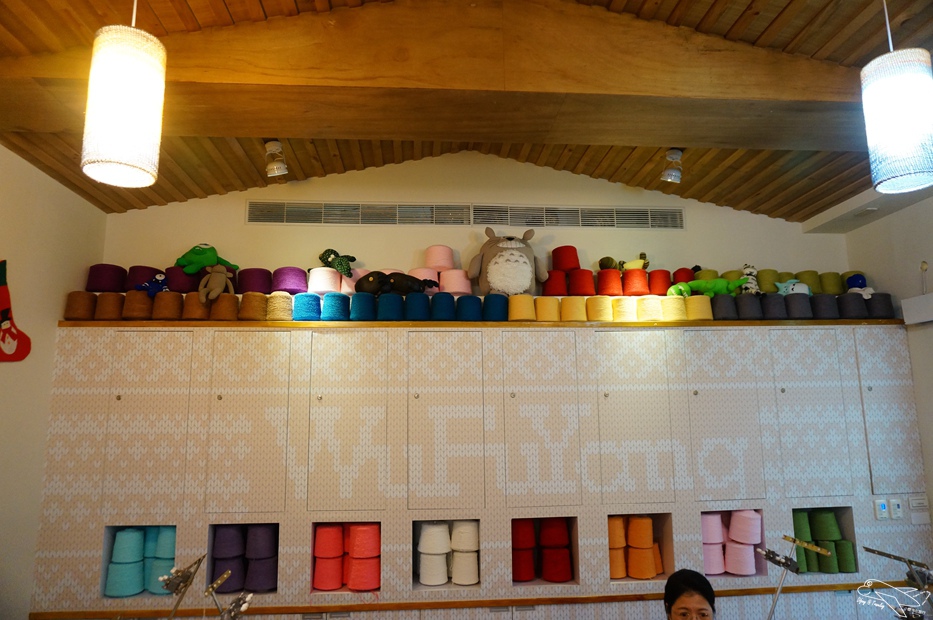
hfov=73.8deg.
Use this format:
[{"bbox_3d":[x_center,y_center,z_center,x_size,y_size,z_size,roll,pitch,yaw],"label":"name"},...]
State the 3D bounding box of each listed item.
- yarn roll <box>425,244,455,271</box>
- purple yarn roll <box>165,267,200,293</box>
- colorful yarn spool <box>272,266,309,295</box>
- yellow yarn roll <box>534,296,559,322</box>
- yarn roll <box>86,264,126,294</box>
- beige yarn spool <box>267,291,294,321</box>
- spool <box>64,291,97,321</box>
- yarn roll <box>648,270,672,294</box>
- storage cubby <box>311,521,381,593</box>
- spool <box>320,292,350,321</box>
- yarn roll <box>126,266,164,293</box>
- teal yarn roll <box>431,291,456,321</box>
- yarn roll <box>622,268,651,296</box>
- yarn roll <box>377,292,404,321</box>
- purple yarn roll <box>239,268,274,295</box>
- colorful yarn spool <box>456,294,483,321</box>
[{"bbox_3d":[-0.170,-0.319,3.986,0.186,0.170,0.186,0,-8,-5],"label":"yarn roll"},{"bbox_3d":[-1.862,-0.177,4.094,0.216,0.184,0.216,0,-9,-5],"label":"purple yarn roll"},{"bbox_3d":[-1.116,-0.162,3.953,0.222,0.184,0.222,0,-10,-4],"label":"colorful yarn spool"},{"bbox_3d":[0.496,0.012,3.807,0.152,0.155,0.152,0,-10,-4],"label":"yellow yarn roll"},{"bbox_3d":[-2.324,-0.176,4.032,0.233,0.201,0.233,0,-9,-5],"label":"yarn roll"},{"bbox_3d":[-1.155,-0.011,3.862,0.150,0.187,0.150,0,-9,-5],"label":"beige yarn spool"},{"bbox_3d":[-2.241,-0.008,3.628,0.170,0.181,0.170,0,-10,-4],"label":"spool"},{"bbox_3d":[1.354,-0.173,4.340,0.163,0.187,0.163,-1,-9,0],"label":"yarn roll"},{"bbox_3d":[-0.672,1.380,3.575,0.374,0.370,0.370,0,-8,-5],"label":"storage cubby"},{"bbox_3d":[-0.817,-0.005,3.902,0.178,0.179,0.178,0,-9,-5],"label":"spool"},{"bbox_3d":[-1.984,-0.170,3.852,0.214,0.171,0.214,0,-9,-5],"label":"yarn roll"},{"bbox_3d":[-0.137,-0.001,3.763,0.154,0.175,0.154,-1,-10,0],"label":"teal yarn roll"},{"bbox_3d":[1.117,-0.169,4.079,0.182,0.181,0.182,0,-8,-5],"label":"yarn roll"},{"bbox_3d":[-0.454,0.001,3.743,0.161,0.172,0.161,0,-10,-4],"label":"yarn roll"},{"bbox_3d":[-1.324,-0.164,3.903,0.203,0.168,0.203,0,-9,-5],"label":"purple yarn roll"},{"bbox_3d":[0.020,0.001,3.958,0.159,0.164,0.159,0,-9,-5],"label":"colorful yarn spool"}]

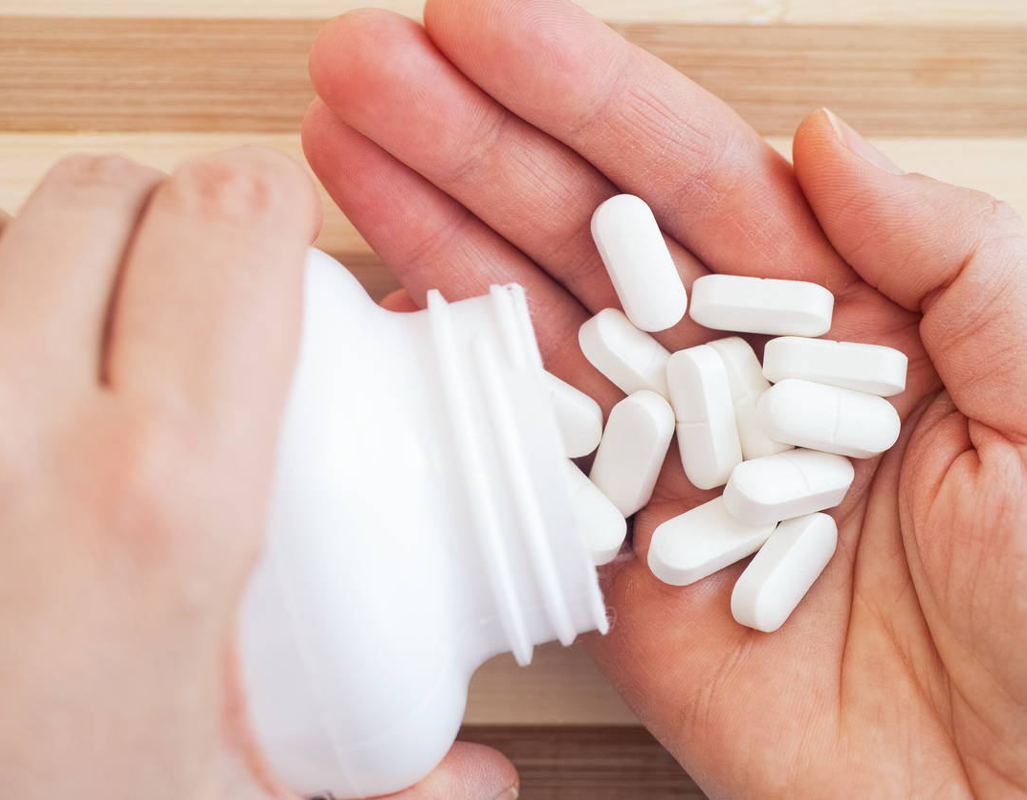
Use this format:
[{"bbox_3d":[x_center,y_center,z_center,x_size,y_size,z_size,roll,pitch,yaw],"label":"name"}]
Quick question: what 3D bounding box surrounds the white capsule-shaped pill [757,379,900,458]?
[{"bbox_3d":[0.045,0.003,0.359,0.020,0.007,0.008,12,73,-13],"label":"white capsule-shaped pill"}]

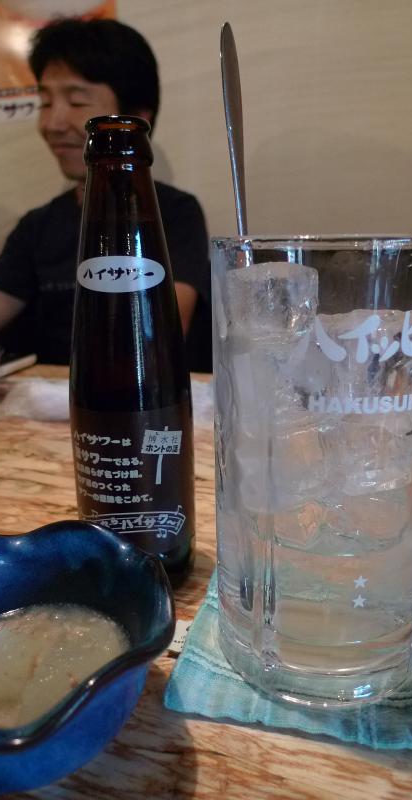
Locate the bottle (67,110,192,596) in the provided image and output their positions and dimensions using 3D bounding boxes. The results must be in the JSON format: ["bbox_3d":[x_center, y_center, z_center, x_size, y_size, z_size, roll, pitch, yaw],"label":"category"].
[{"bbox_3d":[-0.034,-0.013,0.250,0.056,0.205,0.056,0,15,2],"label":"bottle"}]

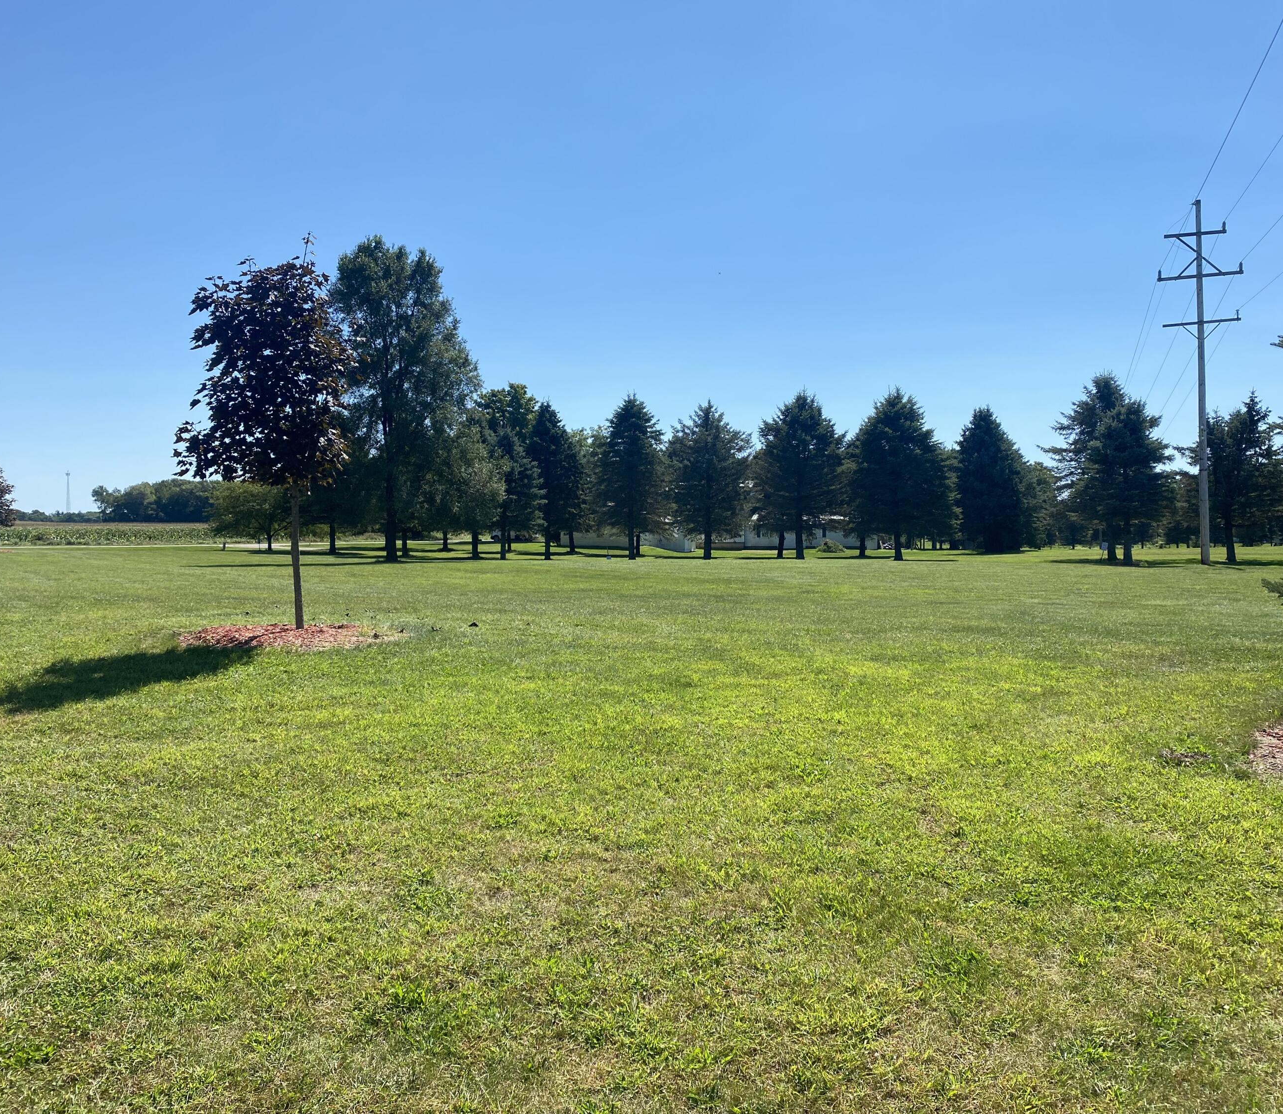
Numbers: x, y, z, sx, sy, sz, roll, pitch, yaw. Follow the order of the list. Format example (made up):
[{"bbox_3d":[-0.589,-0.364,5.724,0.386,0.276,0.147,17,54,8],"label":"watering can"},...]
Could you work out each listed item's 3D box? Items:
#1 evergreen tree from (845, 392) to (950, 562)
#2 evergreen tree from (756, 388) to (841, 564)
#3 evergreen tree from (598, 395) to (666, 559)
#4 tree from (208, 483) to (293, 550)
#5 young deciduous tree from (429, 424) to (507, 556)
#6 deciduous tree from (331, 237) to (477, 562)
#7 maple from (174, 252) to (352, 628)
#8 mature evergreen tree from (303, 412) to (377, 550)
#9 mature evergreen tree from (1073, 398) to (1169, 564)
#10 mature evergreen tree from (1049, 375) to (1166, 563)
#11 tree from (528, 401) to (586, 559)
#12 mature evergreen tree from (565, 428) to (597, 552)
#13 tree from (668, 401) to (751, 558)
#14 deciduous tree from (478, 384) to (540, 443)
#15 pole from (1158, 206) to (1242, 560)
[{"bbox_3d":[11.720,-3.790,51.000,4.830,7.850,4.830,0,2,0],"label":"evergreen tree"},{"bbox_3d":[7.525,-3.840,52.870,4.127,7.959,4.127,0,2,8],"label":"evergreen tree"},{"bbox_3d":[-0.420,-3.850,54.000,3.480,7.980,3.480,0,2,0],"label":"evergreen tree"},{"bbox_3d":[-24.170,-2.490,70.000,5.900,4.260,5.900,0,2,0],"label":"tree"},{"bbox_3d":[-8.550,-3.300,55.000,3.780,6.840,3.780,0,2,0],"label":"young deciduous tree"},{"bbox_3d":[-11.301,-7.425,52.749,6.788,15.355,6.788,0,2,-12],"label":"deciduous tree"},{"bbox_3d":[-5.341,-1.684,15.712,2.477,5.393,2.477,-1,2,-19],"label":"maple"},{"bbox_3d":[-17.100,-4.280,63.000,4.260,8.160,4.260,0,2,0],"label":"mature evergreen tree"},{"bbox_3d":[18.257,-2.858,42.395,3.614,6.383,3.614,1,2,23],"label":"mature evergreen tree"},{"bbox_3d":[19.911,-3.758,47.370,5.013,7.965,5.013,1,2,23],"label":"mature evergreen tree"},{"bbox_3d":[-4.128,-3.690,53.875,2.877,7.664,2.877,0,2,-4],"label":"tree"},{"bbox_3d":[-4.023,-3.907,64.880,2.930,7.345,2.930,0,2,-4],"label":"mature evergreen tree"},{"bbox_3d":[3.220,-3.640,53.000,3.970,7.550,3.970,0,2,0],"label":"tree"},{"bbox_3d":[-8.150,-5.510,69.000,5.170,10.440,5.170,0,2,0],"label":"deciduous tree"},{"bbox_3d":[21.374,-6.580,42.274,2.950,13.831,0.400,1,2,21],"label":"pole"}]

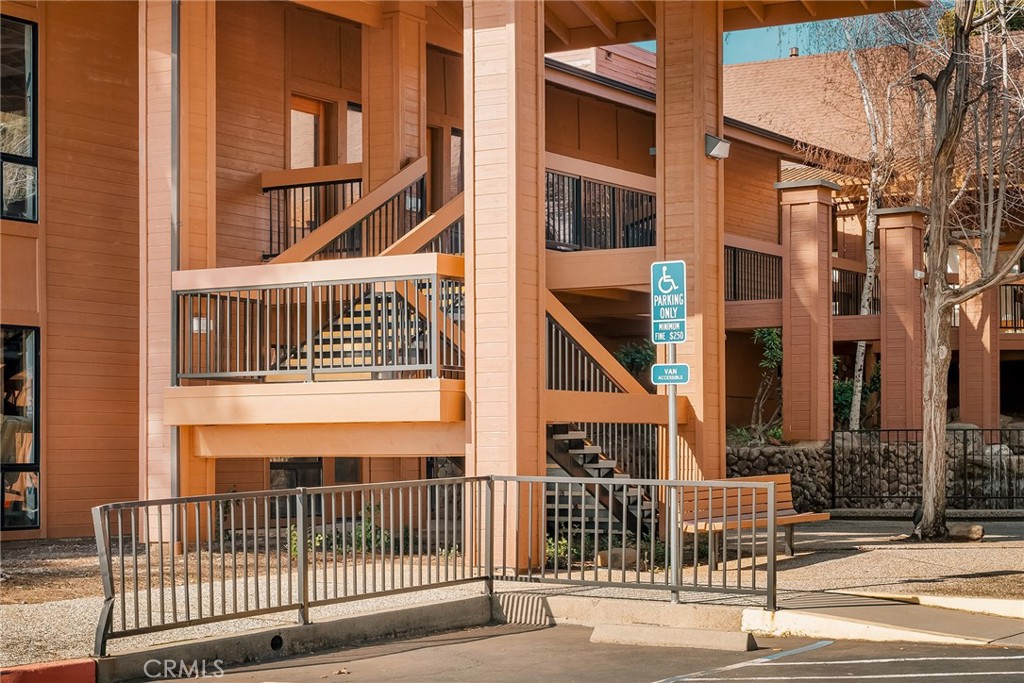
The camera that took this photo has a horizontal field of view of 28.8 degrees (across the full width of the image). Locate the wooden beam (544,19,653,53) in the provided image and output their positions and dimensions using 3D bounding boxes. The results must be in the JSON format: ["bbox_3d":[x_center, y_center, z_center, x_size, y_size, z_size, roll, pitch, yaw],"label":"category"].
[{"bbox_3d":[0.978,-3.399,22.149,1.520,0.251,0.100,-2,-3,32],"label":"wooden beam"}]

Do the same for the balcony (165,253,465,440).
[{"bbox_3d":[-1.548,0.044,18.631,3.142,1.462,1.500,-2,-3,32],"label":"balcony"}]

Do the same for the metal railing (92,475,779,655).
[{"bbox_3d":[-0.302,1.405,12.966,2.460,0.991,4.327,-2,-3,32],"label":"metal railing"}]

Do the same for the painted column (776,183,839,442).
[{"bbox_3d":[4.134,-0.387,27.765,0.660,3.564,0.660,-2,-3,32],"label":"painted column"}]

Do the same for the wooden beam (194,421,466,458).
[{"bbox_3d":[-1.666,0.911,18.584,3.292,0.320,0.130,-2,-3,32],"label":"wooden beam"}]

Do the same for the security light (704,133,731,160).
[{"bbox_3d":[2.127,-1.987,20.362,0.180,0.255,0.300,-2,-3,32],"label":"security light"}]

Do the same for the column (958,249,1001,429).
[{"bbox_3d":[7.934,0.028,33.765,0.540,3.304,0.540,-2,-3,32],"label":"column"}]

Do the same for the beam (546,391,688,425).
[{"bbox_3d":[0.930,0.641,19.060,0.120,0.282,3.043,-2,-3,32],"label":"beam"}]

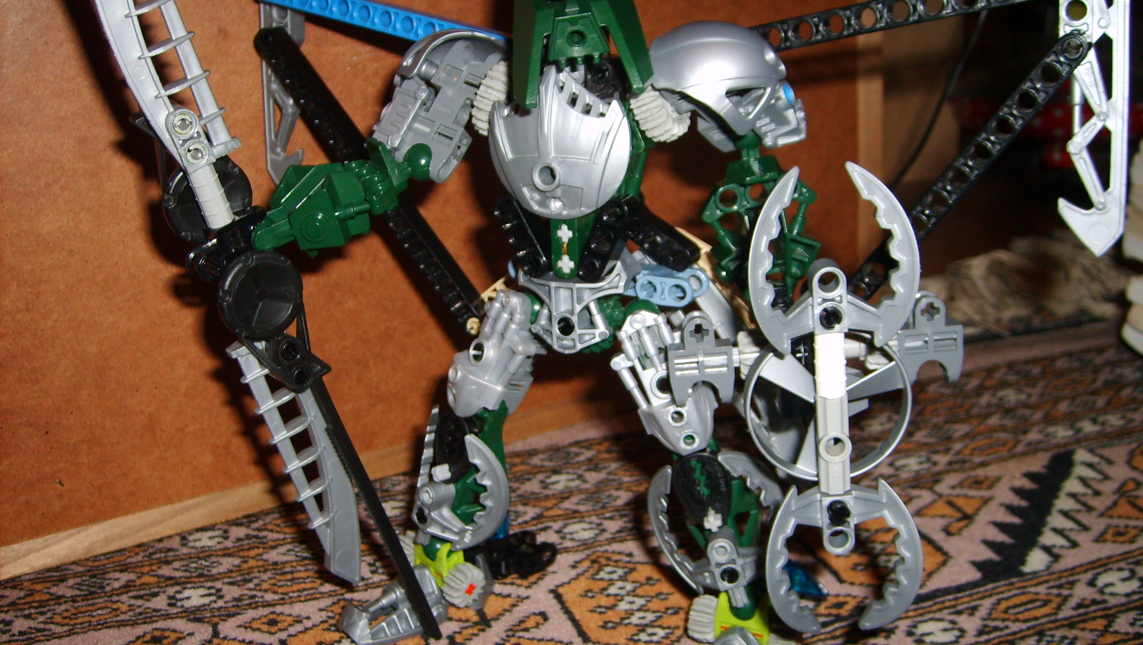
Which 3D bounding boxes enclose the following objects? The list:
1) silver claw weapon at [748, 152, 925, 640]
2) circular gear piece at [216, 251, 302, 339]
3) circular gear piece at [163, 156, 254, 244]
[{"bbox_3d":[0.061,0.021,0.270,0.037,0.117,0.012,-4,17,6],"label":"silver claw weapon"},{"bbox_3d":[-0.082,-0.007,0.305,0.023,0.023,0.006,-17,25,-28],"label":"circular gear piece"},{"bbox_3d":[-0.097,-0.032,0.307,0.023,0.023,0.006,-17,25,-28],"label":"circular gear piece"}]

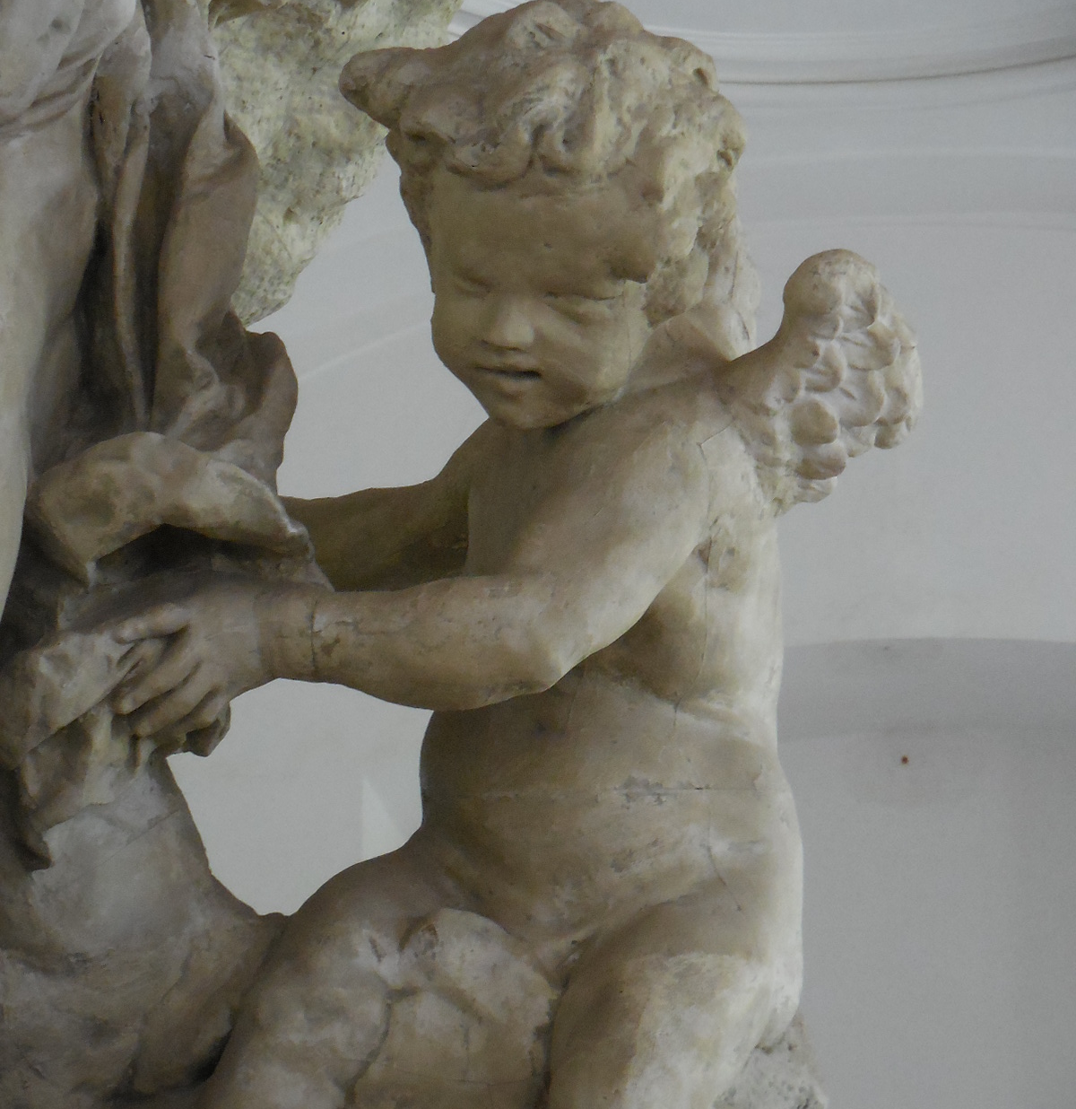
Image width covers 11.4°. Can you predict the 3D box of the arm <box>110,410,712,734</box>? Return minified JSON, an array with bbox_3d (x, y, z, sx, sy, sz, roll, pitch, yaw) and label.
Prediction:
[{"bbox_3d":[-0.080,0.015,3.420,0.375,0.200,0.150,1,-9,-8],"label":"arm"}]

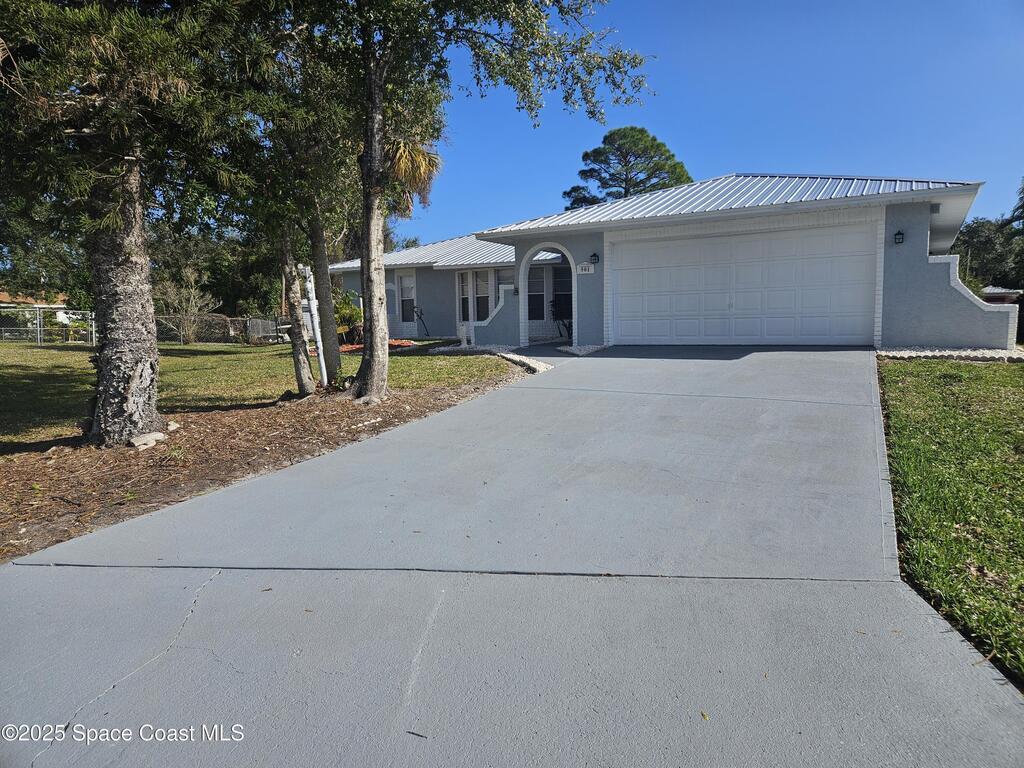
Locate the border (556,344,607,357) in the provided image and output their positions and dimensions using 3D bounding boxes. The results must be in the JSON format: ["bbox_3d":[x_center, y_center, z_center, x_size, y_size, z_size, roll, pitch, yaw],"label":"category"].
[{"bbox_3d":[1.327,-0.726,13.931,1.050,0.180,1.250,2,6,31],"label":"border"}]

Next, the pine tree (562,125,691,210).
[{"bbox_3d":[8.006,-10.633,47.625,8.980,14.640,8.530,0,5,10],"label":"pine tree"}]

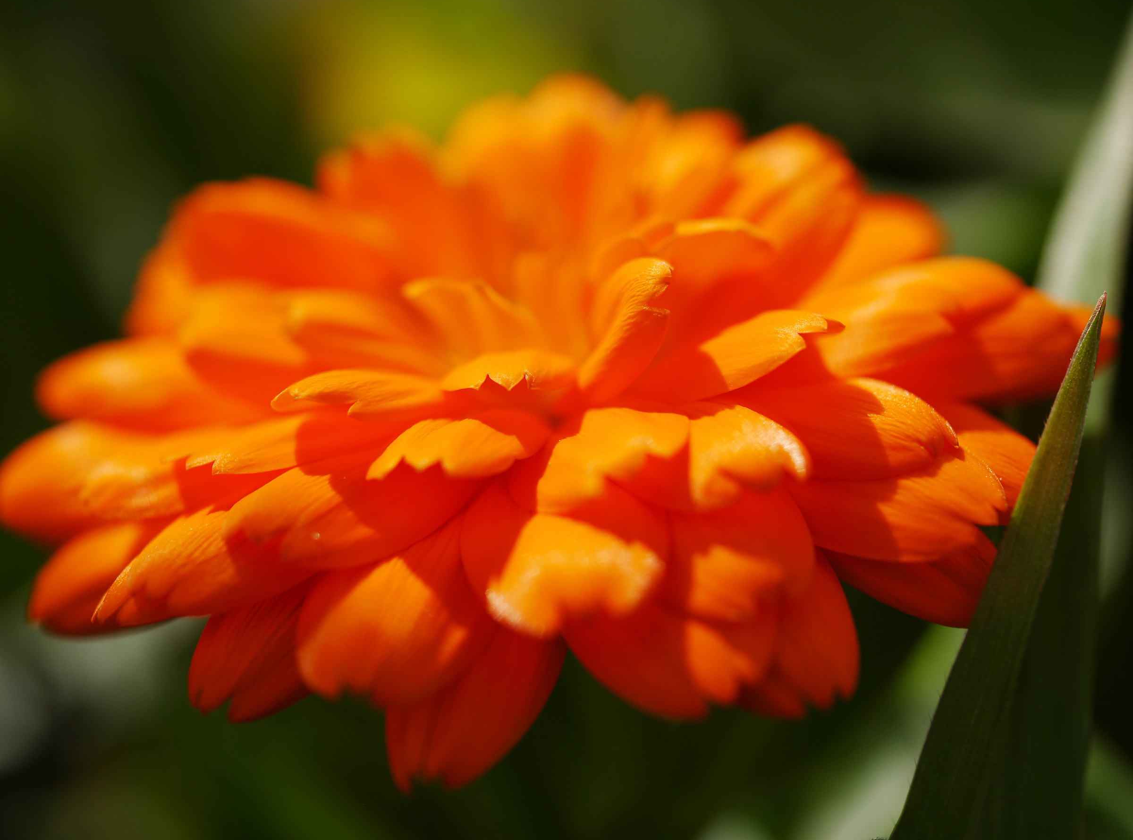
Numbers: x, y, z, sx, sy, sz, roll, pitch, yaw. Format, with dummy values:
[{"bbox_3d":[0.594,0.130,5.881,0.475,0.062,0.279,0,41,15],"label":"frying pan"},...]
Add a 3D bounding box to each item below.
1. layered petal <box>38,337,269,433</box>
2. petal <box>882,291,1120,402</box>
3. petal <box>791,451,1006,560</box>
[{"bbox_3d":[-0.025,-0.002,0.119,0.014,0.003,0.009,4,31,12],"label":"layered petal"},{"bbox_3d":[0.026,-0.004,0.117,0.014,0.003,0.009,-11,31,-12],"label":"petal"},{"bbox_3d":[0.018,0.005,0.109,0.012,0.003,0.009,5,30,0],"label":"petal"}]

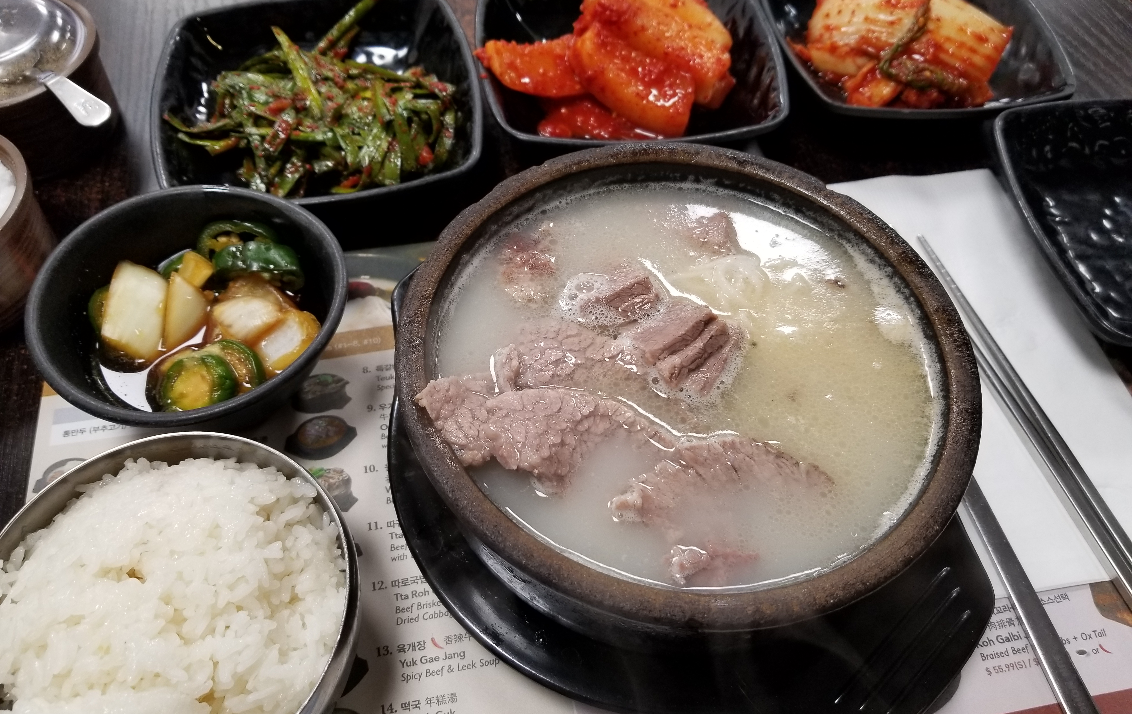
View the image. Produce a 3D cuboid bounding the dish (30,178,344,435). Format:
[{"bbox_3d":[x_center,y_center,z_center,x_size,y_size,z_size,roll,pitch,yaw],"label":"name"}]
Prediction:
[{"bbox_3d":[-0.136,-0.010,0.326,0.109,0.049,0.109,1,56,-2],"label":"dish"}]

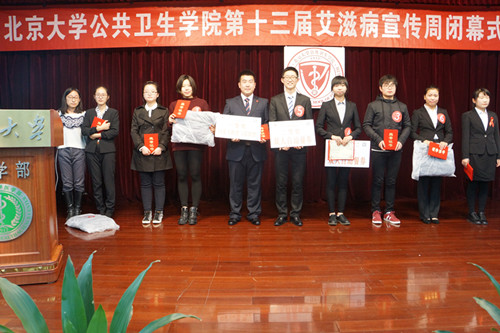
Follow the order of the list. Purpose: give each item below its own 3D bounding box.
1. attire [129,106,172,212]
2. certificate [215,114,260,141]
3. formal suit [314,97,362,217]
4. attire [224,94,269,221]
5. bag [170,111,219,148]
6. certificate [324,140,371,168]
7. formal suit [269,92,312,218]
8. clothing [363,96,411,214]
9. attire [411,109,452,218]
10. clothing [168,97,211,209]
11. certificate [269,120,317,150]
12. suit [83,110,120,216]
[{"bbox_3d":[-1.132,-0.101,4.330,0.477,1.242,0.320,-1,4,-7],"label":"attire"},{"bbox_3d":[-0.120,-0.414,4.030,0.485,0.280,0.020,5,-17,11],"label":"certificate"},{"bbox_3d":[1.006,-0.117,4.260,0.516,1.312,0.320,1,4,8],"label":"formal suit"},{"bbox_3d":[-0.037,-0.105,4.270,0.507,1.429,0.350,0,4,0],"label":"attire"},{"bbox_3d":[-0.605,-0.405,4.050,0.480,0.360,0.130,4,-4,-3],"label":"bag"},{"bbox_3d":[1.053,-0.136,4.050,0.480,0.290,0.020,1,4,0],"label":"certificate"},{"bbox_3d":[0.464,-0.124,4.240,0.496,1.425,0.340,0,4,3],"label":"formal suit"},{"bbox_3d":[1.557,-0.131,4.260,0.529,1.329,0.330,1,4,8],"label":"clothing"},{"bbox_3d":[2.072,-0.034,4.280,0.455,1.302,0.320,1,4,8],"label":"attire"},{"bbox_3d":[-0.694,-0.157,4.280,0.471,1.273,0.340,0,4,-3],"label":"clothing"},{"bbox_3d":[0.460,-0.346,4.000,0.475,0.285,0.020,-4,-2,0],"label":"certificate"},{"bbox_3d":[-1.839,-0.059,4.620,0.434,1.362,0.320,-1,4,-11],"label":"suit"}]

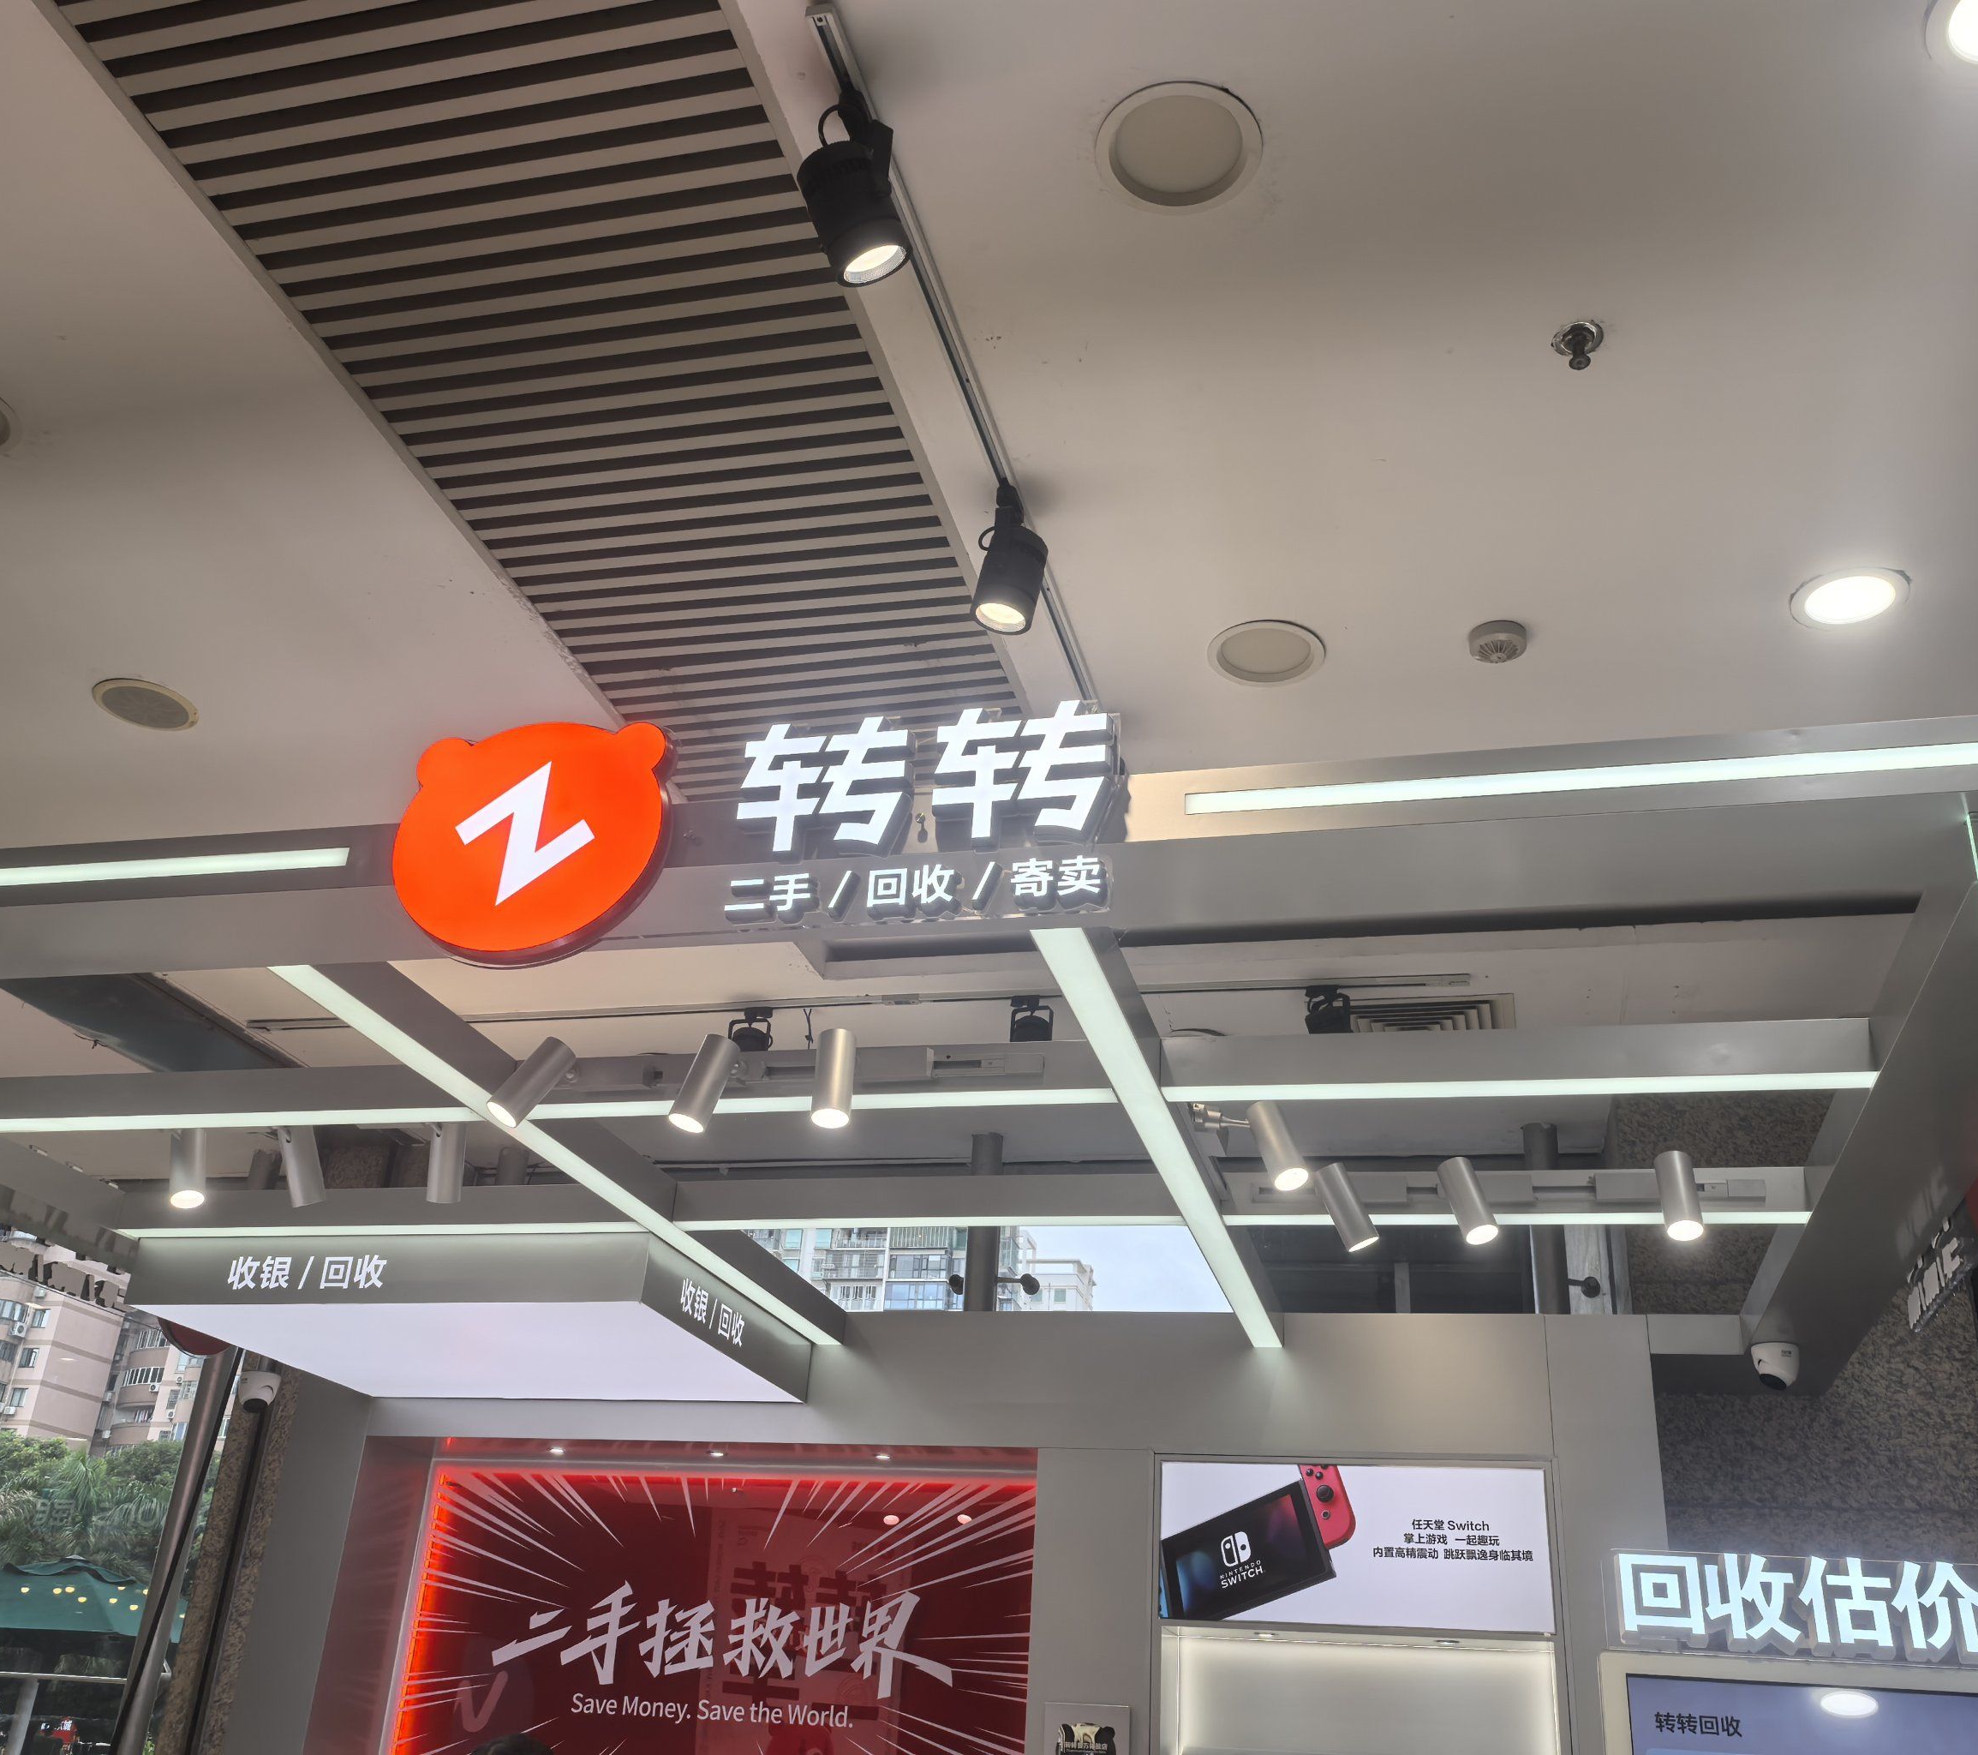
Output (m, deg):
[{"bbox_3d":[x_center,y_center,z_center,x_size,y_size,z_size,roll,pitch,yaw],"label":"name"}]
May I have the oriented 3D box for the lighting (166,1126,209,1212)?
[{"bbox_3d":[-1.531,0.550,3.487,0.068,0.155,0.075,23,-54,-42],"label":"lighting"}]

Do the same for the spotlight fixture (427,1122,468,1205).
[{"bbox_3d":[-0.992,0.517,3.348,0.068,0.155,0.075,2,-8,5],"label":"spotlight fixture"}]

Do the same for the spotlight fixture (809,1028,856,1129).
[{"bbox_3d":[-0.264,0.340,3.110,0.063,0.172,0.063,1,-34,1],"label":"spotlight fixture"}]

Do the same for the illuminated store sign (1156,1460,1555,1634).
[{"bbox_3d":[0.817,1.506,4.119,0.870,0.350,0.050,-3,-28,14],"label":"illuminated store sign"}]

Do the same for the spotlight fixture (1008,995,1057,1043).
[{"bbox_3d":[0.124,0.432,5.178,0.120,0.200,0.140,-3,-27,14],"label":"spotlight fixture"}]

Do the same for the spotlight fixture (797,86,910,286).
[{"bbox_3d":[-0.174,-0.912,2.410,0.172,0.268,0.119,20,-30,-29],"label":"spotlight fixture"}]

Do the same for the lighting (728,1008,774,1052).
[{"bbox_3d":[-0.625,0.425,4.799,0.105,0.150,0.120,-3,-28,14],"label":"lighting"}]

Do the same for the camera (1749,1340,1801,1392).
[{"bbox_3d":[1.730,1.087,4.022,0.110,0.100,0.110,14,-28,-18],"label":"camera"}]

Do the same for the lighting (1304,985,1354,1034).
[{"bbox_3d":[0.827,0.344,4.428,0.110,0.150,0.120,-17,-33,35],"label":"lighting"}]

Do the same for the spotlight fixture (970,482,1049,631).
[{"bbox_3d":[0.035,-0.551,3.146,0.131,0.242,0.119,-2,-27,11],"label":"spotlight fixture"}]

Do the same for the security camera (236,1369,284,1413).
[{"bbox_3d":[-1.934,1.365,4.851,0.110,0.100,0.110,24,-33,-34],"label":"security camera"}]

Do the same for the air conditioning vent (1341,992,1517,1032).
[{"bbox_3d":[1.247,0.477,5.346,0.557,0.050,0.557,-3,-27,14],"label":"air conditioning vent"}]

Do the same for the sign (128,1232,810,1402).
[{"bbox_3d":[-1.288,1.173,4.779,1.351,0.159,1.171,-3,-27,14],"label":"sign"}]

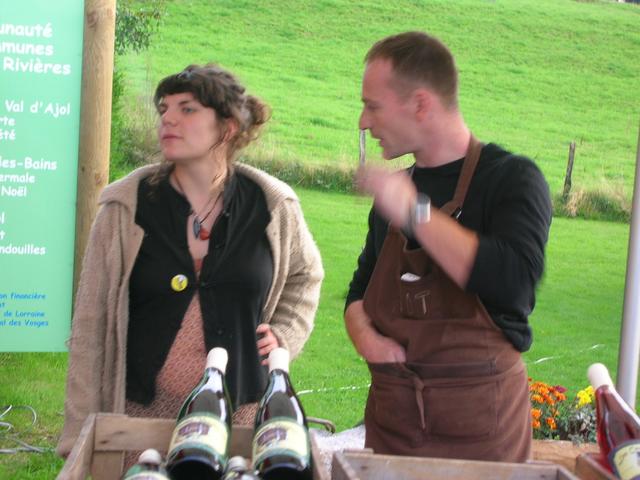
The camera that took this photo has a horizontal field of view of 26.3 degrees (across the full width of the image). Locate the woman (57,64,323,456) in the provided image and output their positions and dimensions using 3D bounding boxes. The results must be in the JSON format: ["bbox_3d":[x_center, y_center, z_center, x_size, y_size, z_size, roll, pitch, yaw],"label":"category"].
[{"bbox_3d":[-0.316,0.443,3.191,0.580,1.680,0.360,3,6,0],"label":"woman"}]

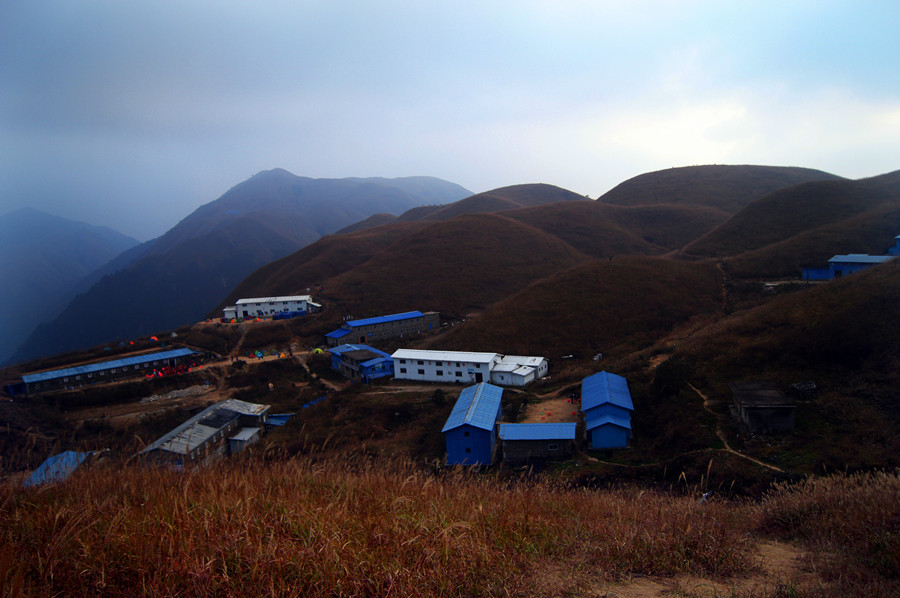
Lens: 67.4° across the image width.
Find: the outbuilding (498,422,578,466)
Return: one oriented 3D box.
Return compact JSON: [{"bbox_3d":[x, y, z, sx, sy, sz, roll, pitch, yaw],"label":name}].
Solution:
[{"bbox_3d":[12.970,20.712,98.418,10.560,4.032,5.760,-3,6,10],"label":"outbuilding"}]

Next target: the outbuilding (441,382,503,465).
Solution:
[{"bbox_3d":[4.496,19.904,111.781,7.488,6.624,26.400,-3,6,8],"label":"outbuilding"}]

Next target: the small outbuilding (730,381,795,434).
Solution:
[{"bbox_3d":[47.149,16.701,101.962,7.281,4.332,9.677,-2,6,13],"label":"small outbuilding"}]

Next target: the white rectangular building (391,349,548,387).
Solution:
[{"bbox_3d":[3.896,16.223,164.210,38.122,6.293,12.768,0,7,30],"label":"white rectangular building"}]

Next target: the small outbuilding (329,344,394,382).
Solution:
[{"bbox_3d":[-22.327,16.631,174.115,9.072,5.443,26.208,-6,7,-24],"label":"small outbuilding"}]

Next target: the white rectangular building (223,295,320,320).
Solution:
[{"bbox_3d":[-63.745,2.627,239.876,32.832,6.816,8.640,-3,6,8],"label":"white rectangular building"}]

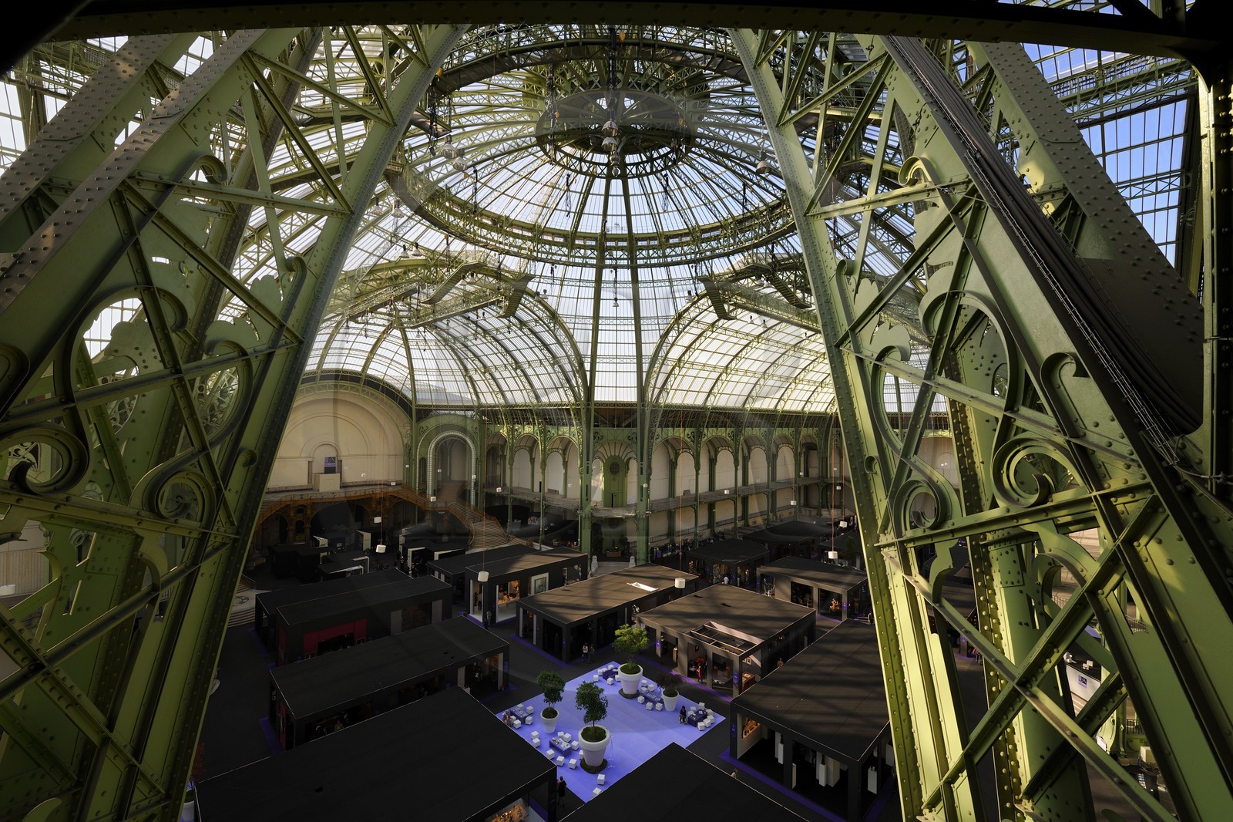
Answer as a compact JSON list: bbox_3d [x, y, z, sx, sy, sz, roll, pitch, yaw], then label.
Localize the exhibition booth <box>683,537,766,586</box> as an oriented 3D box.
[{"bbox_3d":[20.207,25.379,80.929,16.000,3.970,9.120,3,-3,-45],"label":"exhibition booth"}]

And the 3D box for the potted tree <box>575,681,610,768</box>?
[{"bbox_3d":[-1.775,22.516,34.638,2.500,5.600,2.500,1,-2,-2],"label":"potted tree"}]

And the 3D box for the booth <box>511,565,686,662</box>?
[{"bbox_3d":[-0.139,24.335,60.487,23.180,3.970,9.020,3,-3,-45],"label":"booth"}]

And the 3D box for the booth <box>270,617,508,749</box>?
[{"bbox_3d":[-19.136,23.374,41.778,16.780,3.970,9.120,3,-3,-45],"label":"booth"}]

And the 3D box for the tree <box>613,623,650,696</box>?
[{"bbox_3d":[1.330,22.740,44.108,3.250,5.950,3.250,1,-2,2],"label":"tree"}]

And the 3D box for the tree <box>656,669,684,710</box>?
[{"bbox_3d":[4.617,24.106,41.397,2.350,3.100,2.350,0,-2,7],"label":"tree"}]

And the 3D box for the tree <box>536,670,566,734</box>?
[{"bbox_3d":[-5.229,23.131,38.266,2.300,4.550,2.300,1,-2,-7],"label":"tree"}]

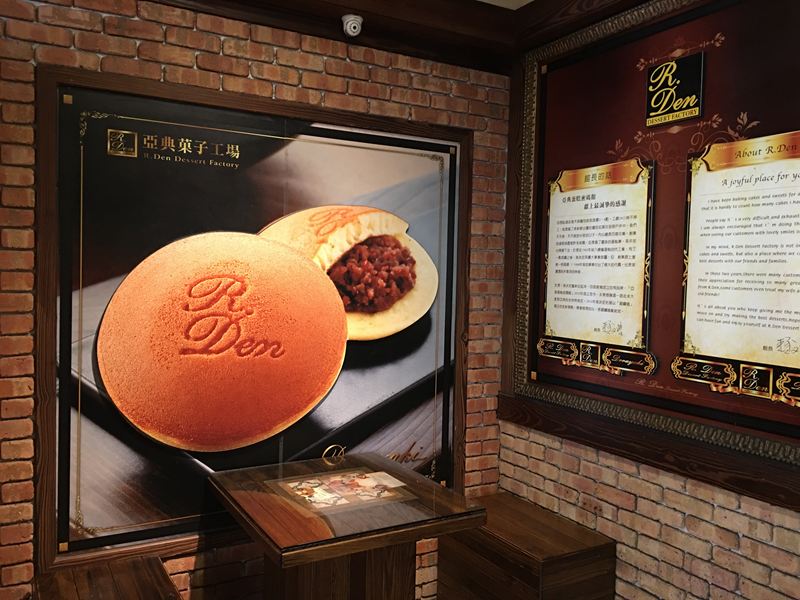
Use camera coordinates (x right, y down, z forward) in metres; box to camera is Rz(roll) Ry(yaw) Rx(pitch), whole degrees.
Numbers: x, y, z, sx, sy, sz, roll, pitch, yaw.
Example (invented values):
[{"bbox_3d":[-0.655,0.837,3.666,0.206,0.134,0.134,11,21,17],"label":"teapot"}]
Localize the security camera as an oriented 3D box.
[{"bbox_3d":[-0.189,-1.090,2.691,0.085,0.077,0.087,1,2,-19],"label":"security camera"}]

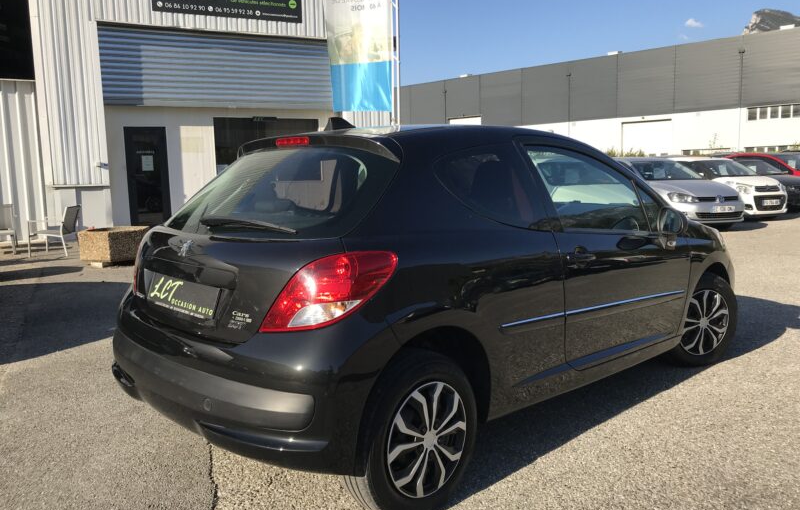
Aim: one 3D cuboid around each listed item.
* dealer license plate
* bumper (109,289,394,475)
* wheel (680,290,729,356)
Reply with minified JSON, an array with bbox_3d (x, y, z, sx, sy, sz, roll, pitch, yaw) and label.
[{"bbox_3d":[-0.822,0.148,2.441,0.520,0.112,0.020,6,-7,45],"label":"dealer license plate"},{"bbox_3d":[-0.748,0.407,2.541,0.430,0.490,1.700,-7,9,-44],"label":"bumper"},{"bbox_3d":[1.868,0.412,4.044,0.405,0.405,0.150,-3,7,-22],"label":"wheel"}]

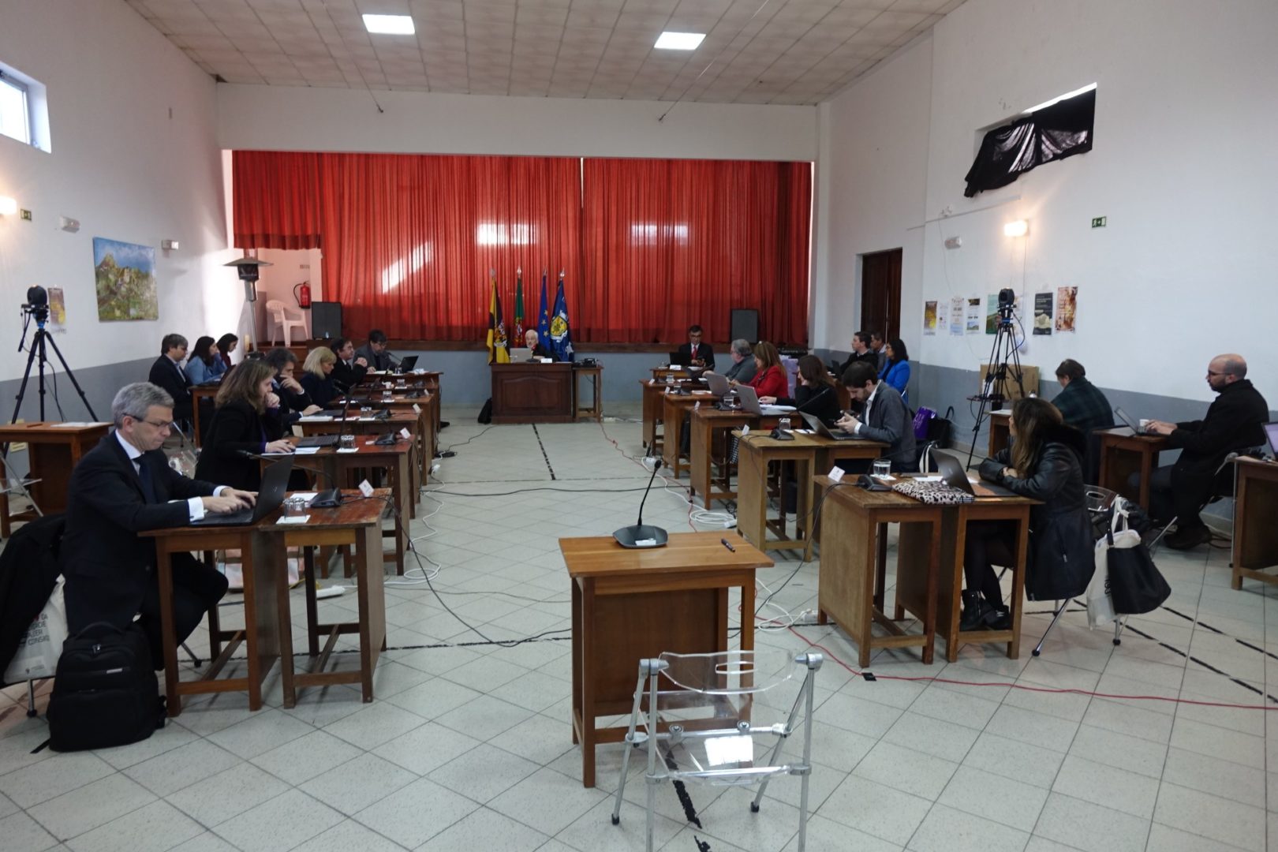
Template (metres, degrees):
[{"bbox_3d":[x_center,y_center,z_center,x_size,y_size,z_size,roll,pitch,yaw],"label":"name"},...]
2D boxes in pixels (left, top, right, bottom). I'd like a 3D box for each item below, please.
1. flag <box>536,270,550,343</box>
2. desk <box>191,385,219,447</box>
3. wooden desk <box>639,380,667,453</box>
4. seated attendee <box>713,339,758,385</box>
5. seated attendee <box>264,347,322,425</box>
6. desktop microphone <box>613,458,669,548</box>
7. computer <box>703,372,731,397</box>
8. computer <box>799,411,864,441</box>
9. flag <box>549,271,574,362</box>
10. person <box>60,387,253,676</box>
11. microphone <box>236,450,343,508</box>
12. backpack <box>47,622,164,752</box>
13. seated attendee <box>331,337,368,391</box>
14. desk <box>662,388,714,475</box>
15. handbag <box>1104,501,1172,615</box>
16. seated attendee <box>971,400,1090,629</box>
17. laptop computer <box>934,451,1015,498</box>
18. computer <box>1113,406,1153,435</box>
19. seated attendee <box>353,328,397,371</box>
[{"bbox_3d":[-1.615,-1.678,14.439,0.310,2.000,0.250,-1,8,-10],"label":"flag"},{"bbox_3d":[-4.578,-0.068,9.344,0.430,0.755,0.690,-1,8,-10],"label":"desk"},{"bbox_3d":[0.283,-0.084,9.977,0.440,0.775,0.690,-1,8,-10],"label":"wooden desk"},{"bbox_3d":[1.081,-0.356,9.716,0.760,1.280,0.520,-1,8,-10],"label":"seated attendee"},{"bbox_3d":[-2.746,0.032,6.655,0.680,1.300,0.520,-1,8,-10],"label":"seated attendee"},{"bbox_3d":[0.010,0.281,3.087,0.200,0.310,0.160,-1,8,-7],"label":"desktop microphone"},{"bbox_3d":[0.895,-0.416,8.648,0.280,0.210,0.330,-5,9,-34],"label":"computer"},{"bbox_3d":[1.282,-0.007,5.645,0.360,0.185,0.335,-1,8,-9],"label":"computer"},{"bbox_3d":[-1.260,-1.748,13.781,0.404,1.491,0.250,-1,8,-10],"label":"flag"},{"bbox_3d":[-1.978,0.481,3.517,0.740,1.310,0.520,-1,8,-10],"label":"person"},{"bbox_3d":[-1.519,0.223,3.739,0.430,0.245,0.190,-1,8,-10],"label":"microphone"},{"bbox_3d":[-1.971,0.941,3.182,0.330,0.430,0.240,-3,8,-22],"label":"backpack"},{"bbox_3d":[-3.079,-0.303,9.403,0.800,1.325,0.520,2,8,12],"label":"seated attendee"},{"bbox_3d":[0.469,0.080,8.418,0.436,0.772,0.663,-1,8,-9],"label":"desk"},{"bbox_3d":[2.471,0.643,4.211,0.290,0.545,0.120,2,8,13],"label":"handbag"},{"bbox_3d":[1.956,0.453,4.244,0.690,1.210,0.500,-1,8,-10],"label":"seated attendee"},{"bbox_3d":[1.597,0.216,4.064,0.320,0.190,0.295,0,8,-4],"label":"laptop computer"},{"bbox_3d":[3.652,-0.052,6.151,0.400,0.190,0.330,6,9,36],"label":"computer"},{"bbox_3d":[-3.479,-0.617,11.546,0.750,1.379,0.580,7,10,43],"label":"seated attendee"}]

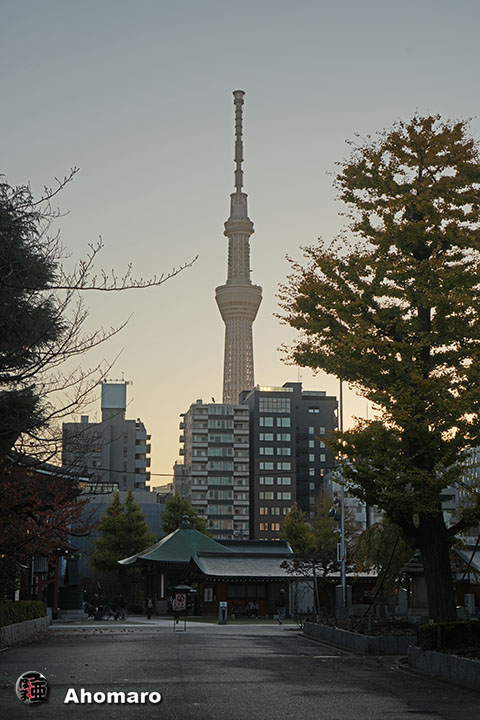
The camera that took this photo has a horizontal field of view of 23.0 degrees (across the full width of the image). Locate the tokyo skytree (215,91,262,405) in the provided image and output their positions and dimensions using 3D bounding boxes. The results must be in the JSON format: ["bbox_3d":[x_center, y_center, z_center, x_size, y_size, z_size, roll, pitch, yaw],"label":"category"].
[{"bbox_3d":[-0.600,-30.237,1436.425,68.000,634.000,68.000,0,-11,0],"label":"tokyo skytree"}]

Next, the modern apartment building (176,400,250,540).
[{"bbox_3d":[-5.600,30.761,250.264,13.000,41.700,14.000,2,-12,-9],"label":"modern apartment building"}]

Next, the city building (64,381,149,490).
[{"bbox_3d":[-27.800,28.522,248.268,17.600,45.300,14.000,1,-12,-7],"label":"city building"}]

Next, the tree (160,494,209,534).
[{"bbox_3d":[-5.100,18.457,113.594,5.600,11.700,5.600,0,-11,0],"label":"tree"}]

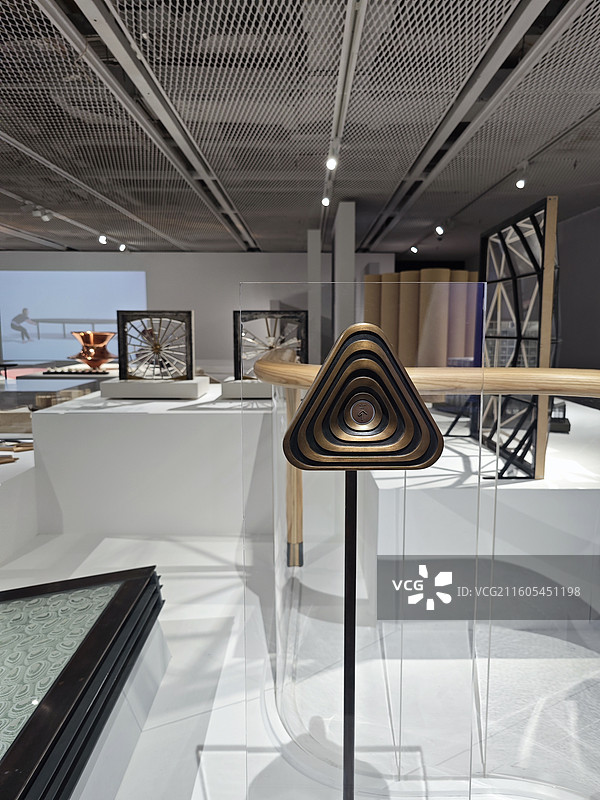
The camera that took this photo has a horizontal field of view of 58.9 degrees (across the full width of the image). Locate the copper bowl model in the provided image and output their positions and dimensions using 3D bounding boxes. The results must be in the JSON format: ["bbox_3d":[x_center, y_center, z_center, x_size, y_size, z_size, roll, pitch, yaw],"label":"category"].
[{"bbox_3d":[-3.320,-0.788,8.600,0.870,0.620,0.870,0,7,0],"label":"copper bowl model"}]

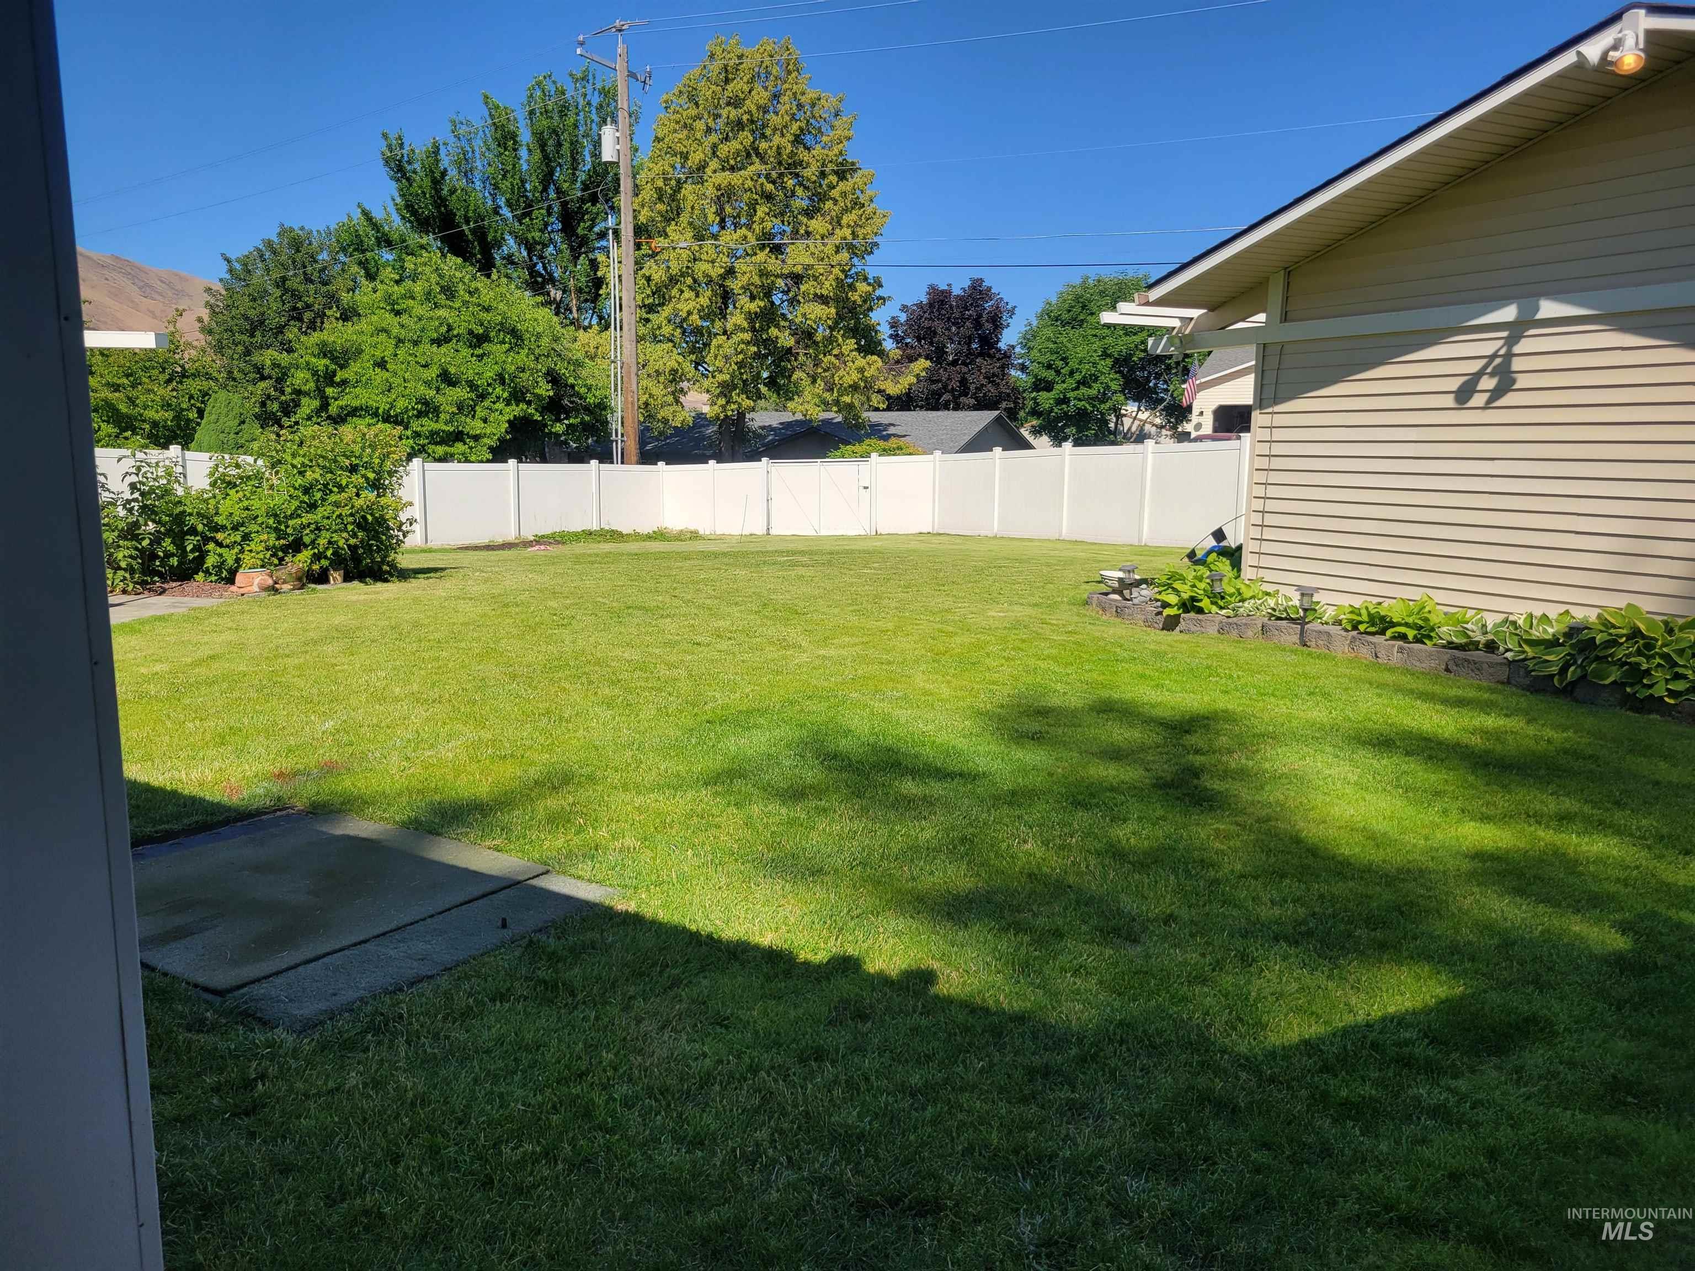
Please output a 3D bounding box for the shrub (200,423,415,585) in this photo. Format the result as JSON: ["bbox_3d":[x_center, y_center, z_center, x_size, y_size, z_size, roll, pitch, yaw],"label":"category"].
[{"bbox_3d":[-6.671,-1.650,15.700,2.500,1.900,2.200,0,9,0],"label":"shrub"}]

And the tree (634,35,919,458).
[{"bbox_3d":[-2.905,-11.674,42.000,10.000,15.300,9.300,0,9,0],"label":"tree"}]

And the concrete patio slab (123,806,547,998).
[{"bbox_3d":[-1.582,0.722,3.494,1.103,0.090,0.957,6,11,32],"label":"concrete patio slab"}]

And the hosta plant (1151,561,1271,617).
[{"bbox_3d":[2.761,-0.397,9.600,0.880,0.380,0.800,0,9,0],"label":"hosta plant"}]

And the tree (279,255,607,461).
[{"bbox_3d":[-10.963,-6.617,34.500,8.400,7.400,7.500,0,9,0],"label":"tree"}]

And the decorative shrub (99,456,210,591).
[{"bbox_3d":[-8.254,-1.383,15.100,1.400,1.550,1.300,0,9,0],"label":"decorative shrub"}]

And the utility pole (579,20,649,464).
[{"bbox_3d":[-5.640,-8.777,31.800,2.300,12.350,2.700,7,11,35],"label":"utility pole"}]

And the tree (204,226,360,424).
[{"bbox_3d":[-17.579,-8.195,40.000,5.700,9.150,5.500,0,9,0],"label":"tree"}]

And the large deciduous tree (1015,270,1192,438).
[{"bbox_3d":[6.949,-6.575,34.000,5.000,6.200,5.000,0,9,0],"label":"large deciduous tree"}]

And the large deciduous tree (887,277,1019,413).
[{"bbox_3d":[5.062,-12.131,62.000,6.900,10.600,6.500,0,9,0],"label":"large deciduous tree"}]

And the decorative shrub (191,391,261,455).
[{"bbox_3d":[-13.185,-3.513,27.000,1.800,3.200,1.800,0,9,0],"label":"decorative shrub"}]

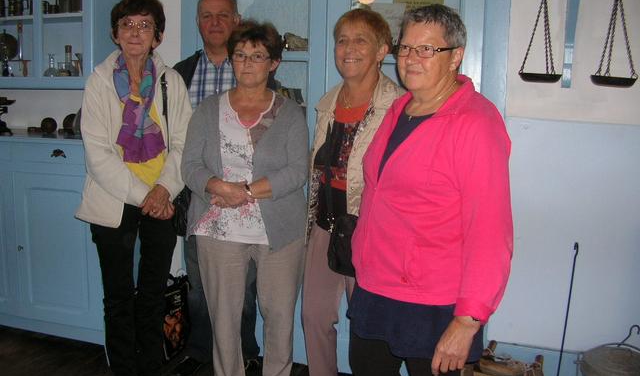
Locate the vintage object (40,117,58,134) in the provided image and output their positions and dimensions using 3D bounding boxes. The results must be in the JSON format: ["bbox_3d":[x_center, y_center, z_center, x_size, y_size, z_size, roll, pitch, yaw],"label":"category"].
[{"bbox_3d":[-1.505,-0.348,3.600,0.095,0.098,0.060,5,9,21],"label":"vintage object"}]

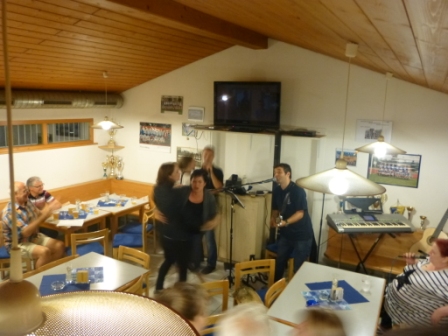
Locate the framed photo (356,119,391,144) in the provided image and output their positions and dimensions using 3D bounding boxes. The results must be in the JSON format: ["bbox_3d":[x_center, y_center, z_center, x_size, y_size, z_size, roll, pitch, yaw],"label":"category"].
[{"bbox_3d":[1.926,-0.457,4.832,0.425,0.290,0.020,7,11,28],"label":"framed photo"}]

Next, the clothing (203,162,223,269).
[{"bbox_3d":[-0.229,0.741,5.340,0.460,1.480,0.340,3,10,7],"label":"clothing"}]

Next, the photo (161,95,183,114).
[{"bbox_3d":[-0.878,-1.054,6.320,0.435,0.295,0.020,7,11,28],"label":"photo"}]

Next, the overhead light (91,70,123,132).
[{"bbox_3d":[-1.720,-0.974,5.498,0.490,0.860,0.490,7,11,28],"label":"overhead light"}]

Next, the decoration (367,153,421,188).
[{"bbox_3d":[2.157,0.023,4.776,0.605,0.405,0.020,7,11,28],"label":"decoration"}]

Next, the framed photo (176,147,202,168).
[{"bbox_3d":[-0.592,-0.177,6.287,0.490,0.320,0.020,7,11,27],"label":"framed photo"}]

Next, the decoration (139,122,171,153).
[{"bbox_3d":[-1.207,-0.531,6.555,0.680,0.485,0.020,7,11,27],"label":"decoration"}]

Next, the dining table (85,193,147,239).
[{"bbox_3d":[-1.802,0.952,6.120,0.850,0.750,0.860,7,11,28],"label":"dining table"}]

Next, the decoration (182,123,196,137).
[{"bbox_3d":[-0.581,-0.626,6.219,0.275,0.220,0.020,7,11,28],"label":"decoration"}]

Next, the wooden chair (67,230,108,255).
[{"bbox_3d":[-1.769,1.140,4.879,0.450,0.810,0.490,-4,11,-29],"label":"wooden chair"}]

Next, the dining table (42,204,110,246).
[{"bbox_3d":[-2.215,1.065,5.501,0.820,0.750,0.800,7,11,27],"label":"dining table"}]

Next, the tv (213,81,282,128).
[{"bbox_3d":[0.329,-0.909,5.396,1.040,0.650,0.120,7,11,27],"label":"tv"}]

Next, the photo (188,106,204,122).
[{"bbox_3d":[-0.459,-0.869,6.106,0.310,0.220,0.020,7,11,28],"label":"photo"}]

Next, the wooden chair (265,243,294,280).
[{"bbox_3d":[0.898,1.172,5.224,0.440,0.810,0.500,11,13,43],"label":"wooden chair"}]

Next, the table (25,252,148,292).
[{"bbox_3d":[-1.382,1.420,3.465,0.810,0.750,1.200,7,11,28],"label":"table"}]

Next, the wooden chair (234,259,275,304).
[{"bbox_3d":[0.397,1.405,3.716,0.450,0.810,0.490,-2,10,-19],"label":"wooden chair"}]

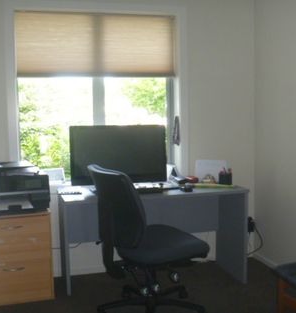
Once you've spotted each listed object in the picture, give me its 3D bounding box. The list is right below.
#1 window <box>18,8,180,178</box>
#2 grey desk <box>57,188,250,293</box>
[{"bbox_3d":[-0.378,-0.476,3.661,1.270,1.306,0.102,-2,5,-14],"label":"window"},{"bbox_3d":[0.049,0.615,3.549,1.381,0.698,0.506,-2,5,-14],"label":"grey desk"}]

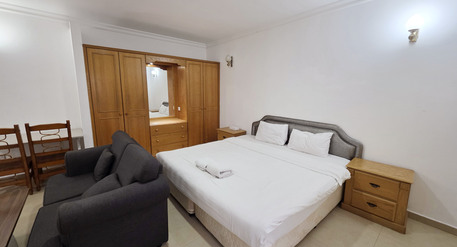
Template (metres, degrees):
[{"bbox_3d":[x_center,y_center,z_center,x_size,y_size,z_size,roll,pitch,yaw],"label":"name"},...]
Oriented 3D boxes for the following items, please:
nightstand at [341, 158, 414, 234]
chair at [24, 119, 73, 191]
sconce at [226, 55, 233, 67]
[{"bbox_3d":[1.845,0.846,2.158,0.430,0.592,0.590,-8,14,-39],"label":"nightstand"},{"bbox_3d":[-2.743,0.446,2.728,0.445,1.002,0.460,-8,14,-39],"label":"chair"},{"bbox_3d":[0.034,-1.520,4.197,0.165,0.270,0.110,-8,14,-39],"label":"sconce"}]

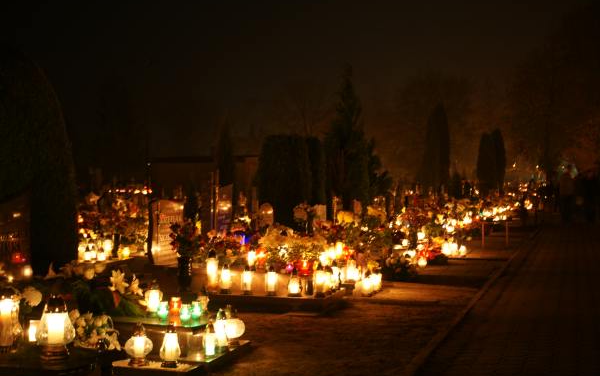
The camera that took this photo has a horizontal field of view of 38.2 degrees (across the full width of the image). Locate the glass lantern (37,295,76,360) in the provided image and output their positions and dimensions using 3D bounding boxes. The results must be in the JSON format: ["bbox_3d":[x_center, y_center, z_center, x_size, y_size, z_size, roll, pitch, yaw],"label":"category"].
[{"bbox_3d":[-1.264,0.724,4.500,0.205,0.326,0.205,0,1,0],"label":"glass lantern"}]

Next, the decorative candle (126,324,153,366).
[{"bbox_3d":[-1.125,1.094,6.050,0.196,0.286,0.196,0,1,0],"label":"decorative candle"}]

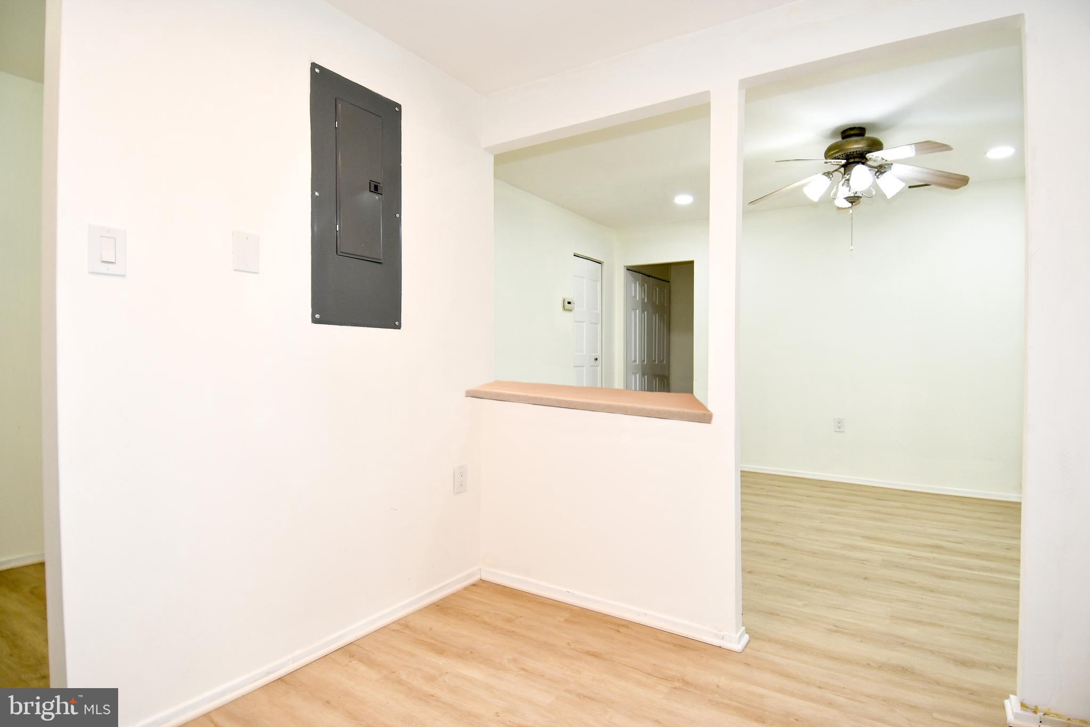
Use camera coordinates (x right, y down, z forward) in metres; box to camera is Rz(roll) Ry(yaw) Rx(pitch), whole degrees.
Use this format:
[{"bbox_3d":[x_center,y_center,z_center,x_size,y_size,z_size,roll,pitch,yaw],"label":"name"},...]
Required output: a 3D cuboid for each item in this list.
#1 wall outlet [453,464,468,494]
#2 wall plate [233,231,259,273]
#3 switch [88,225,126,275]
[{"bbox_3d":[-0.383,0.527,2.480,0.008,0.120,0.077,0,0,33],"label":"wall outlet"},{"bbox_3d":[-0.916,-0.341,1.670,0.007,0.121,0.077,0,0,33],"label":"wall plate"},{"bbox_3d":[-1.111,-0.287,1.385,0.010,0.121,0.078,0,0,33],"label":"switch"}]

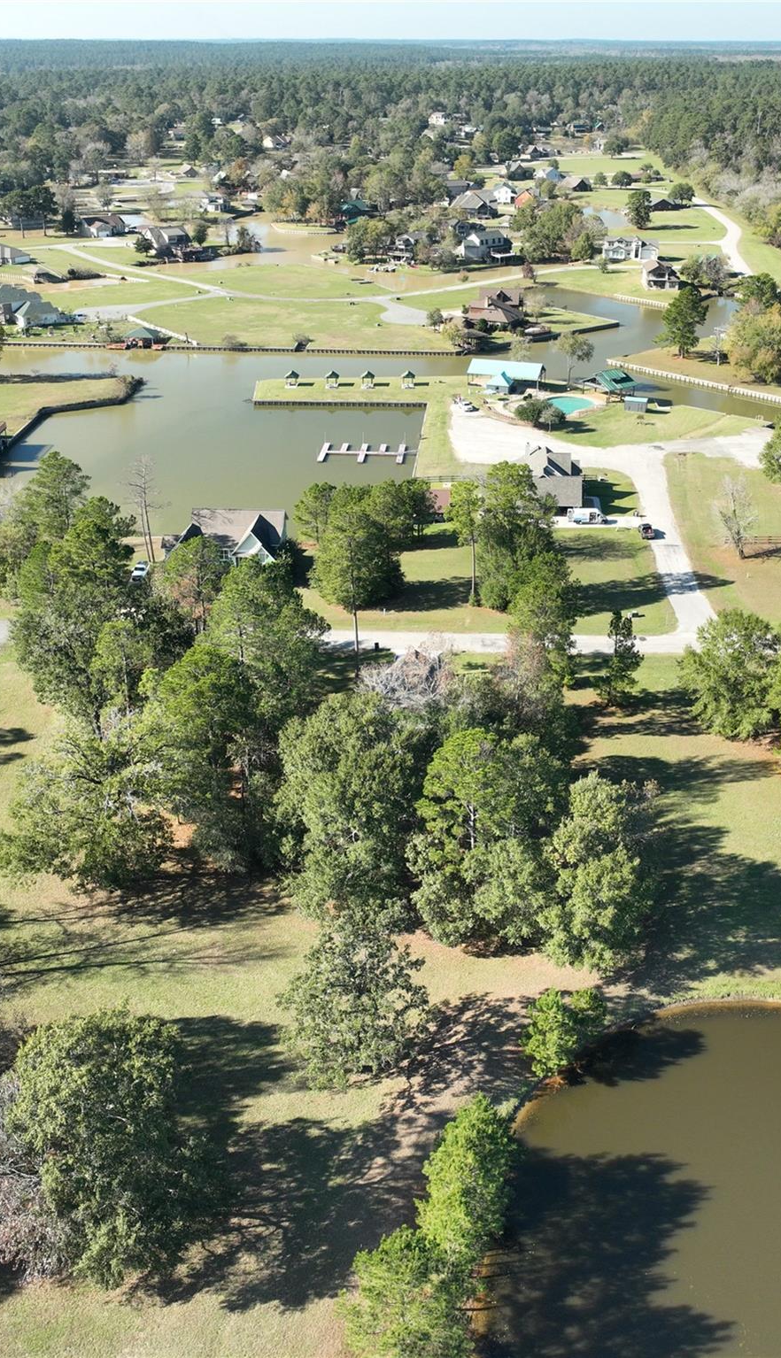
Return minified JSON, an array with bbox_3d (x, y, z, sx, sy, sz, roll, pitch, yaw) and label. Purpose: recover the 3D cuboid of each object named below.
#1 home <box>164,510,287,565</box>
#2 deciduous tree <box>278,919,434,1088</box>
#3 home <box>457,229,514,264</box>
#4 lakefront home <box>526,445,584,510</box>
[{"bbox_3d":[-26.980,-23.840,209.420,18.840,8.340,14.230,0,27,0],"label":"home"},{"bbox_3d":[-2.970,28.200,108.450,12.920,14.860,12.920,0,27,0],"label":"deciduous tree"},{"bbox_3d":[38.020,-170.390,495.240,16.790,9.380,13.820,-14,30,-25],"label":"home"},{"bbox_3d":[27.970,-37.170,234.560,13.250,9.130,17.170,0,27,0],"label":"lakefront home"}]

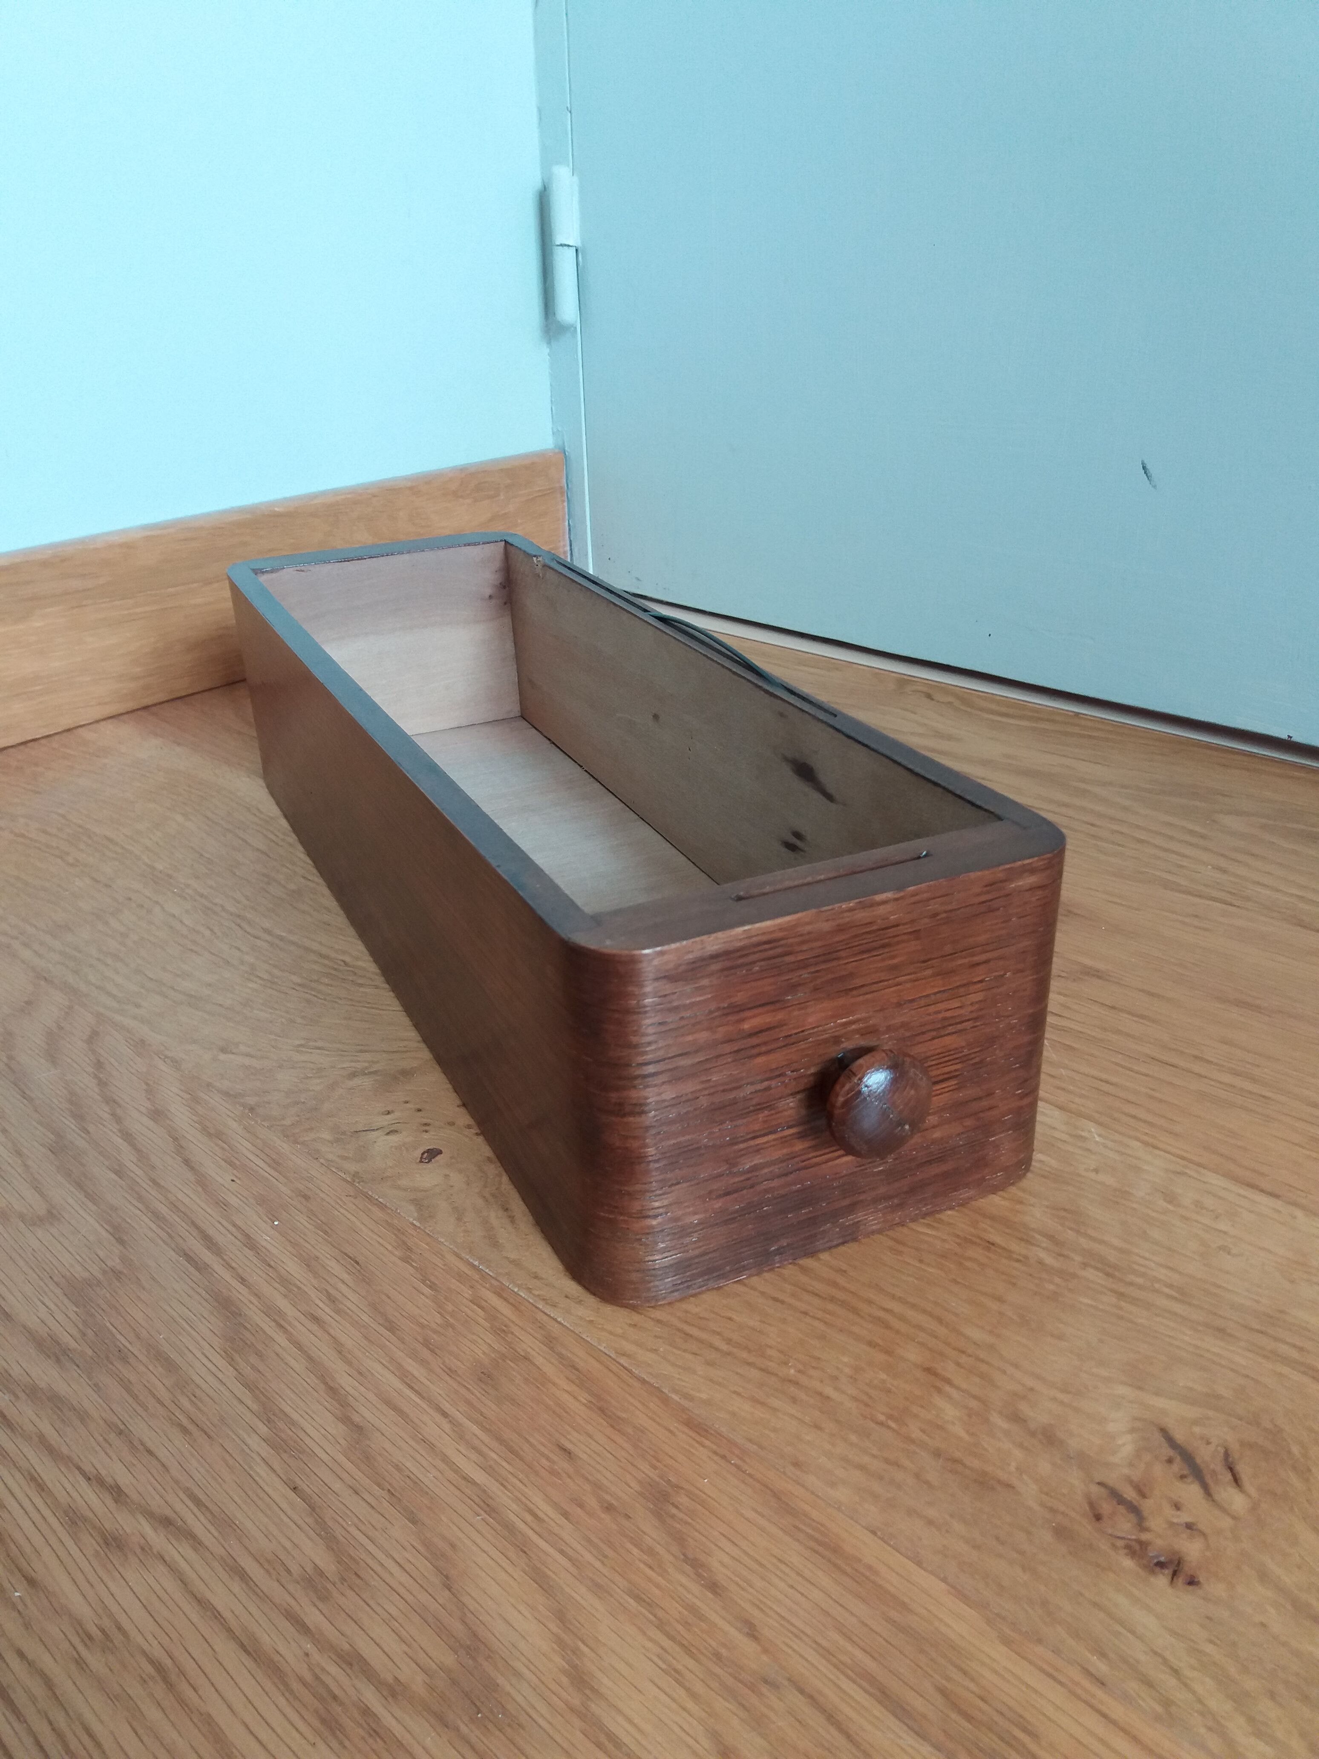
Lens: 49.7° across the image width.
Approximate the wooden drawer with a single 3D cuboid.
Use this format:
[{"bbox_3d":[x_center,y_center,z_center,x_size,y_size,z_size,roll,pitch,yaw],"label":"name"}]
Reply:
[{"bbox_3d":[-0.039,-0.028,0.497,0.133,0.096,0.435,-13,28,-22],"label":"wooden drawer"}]

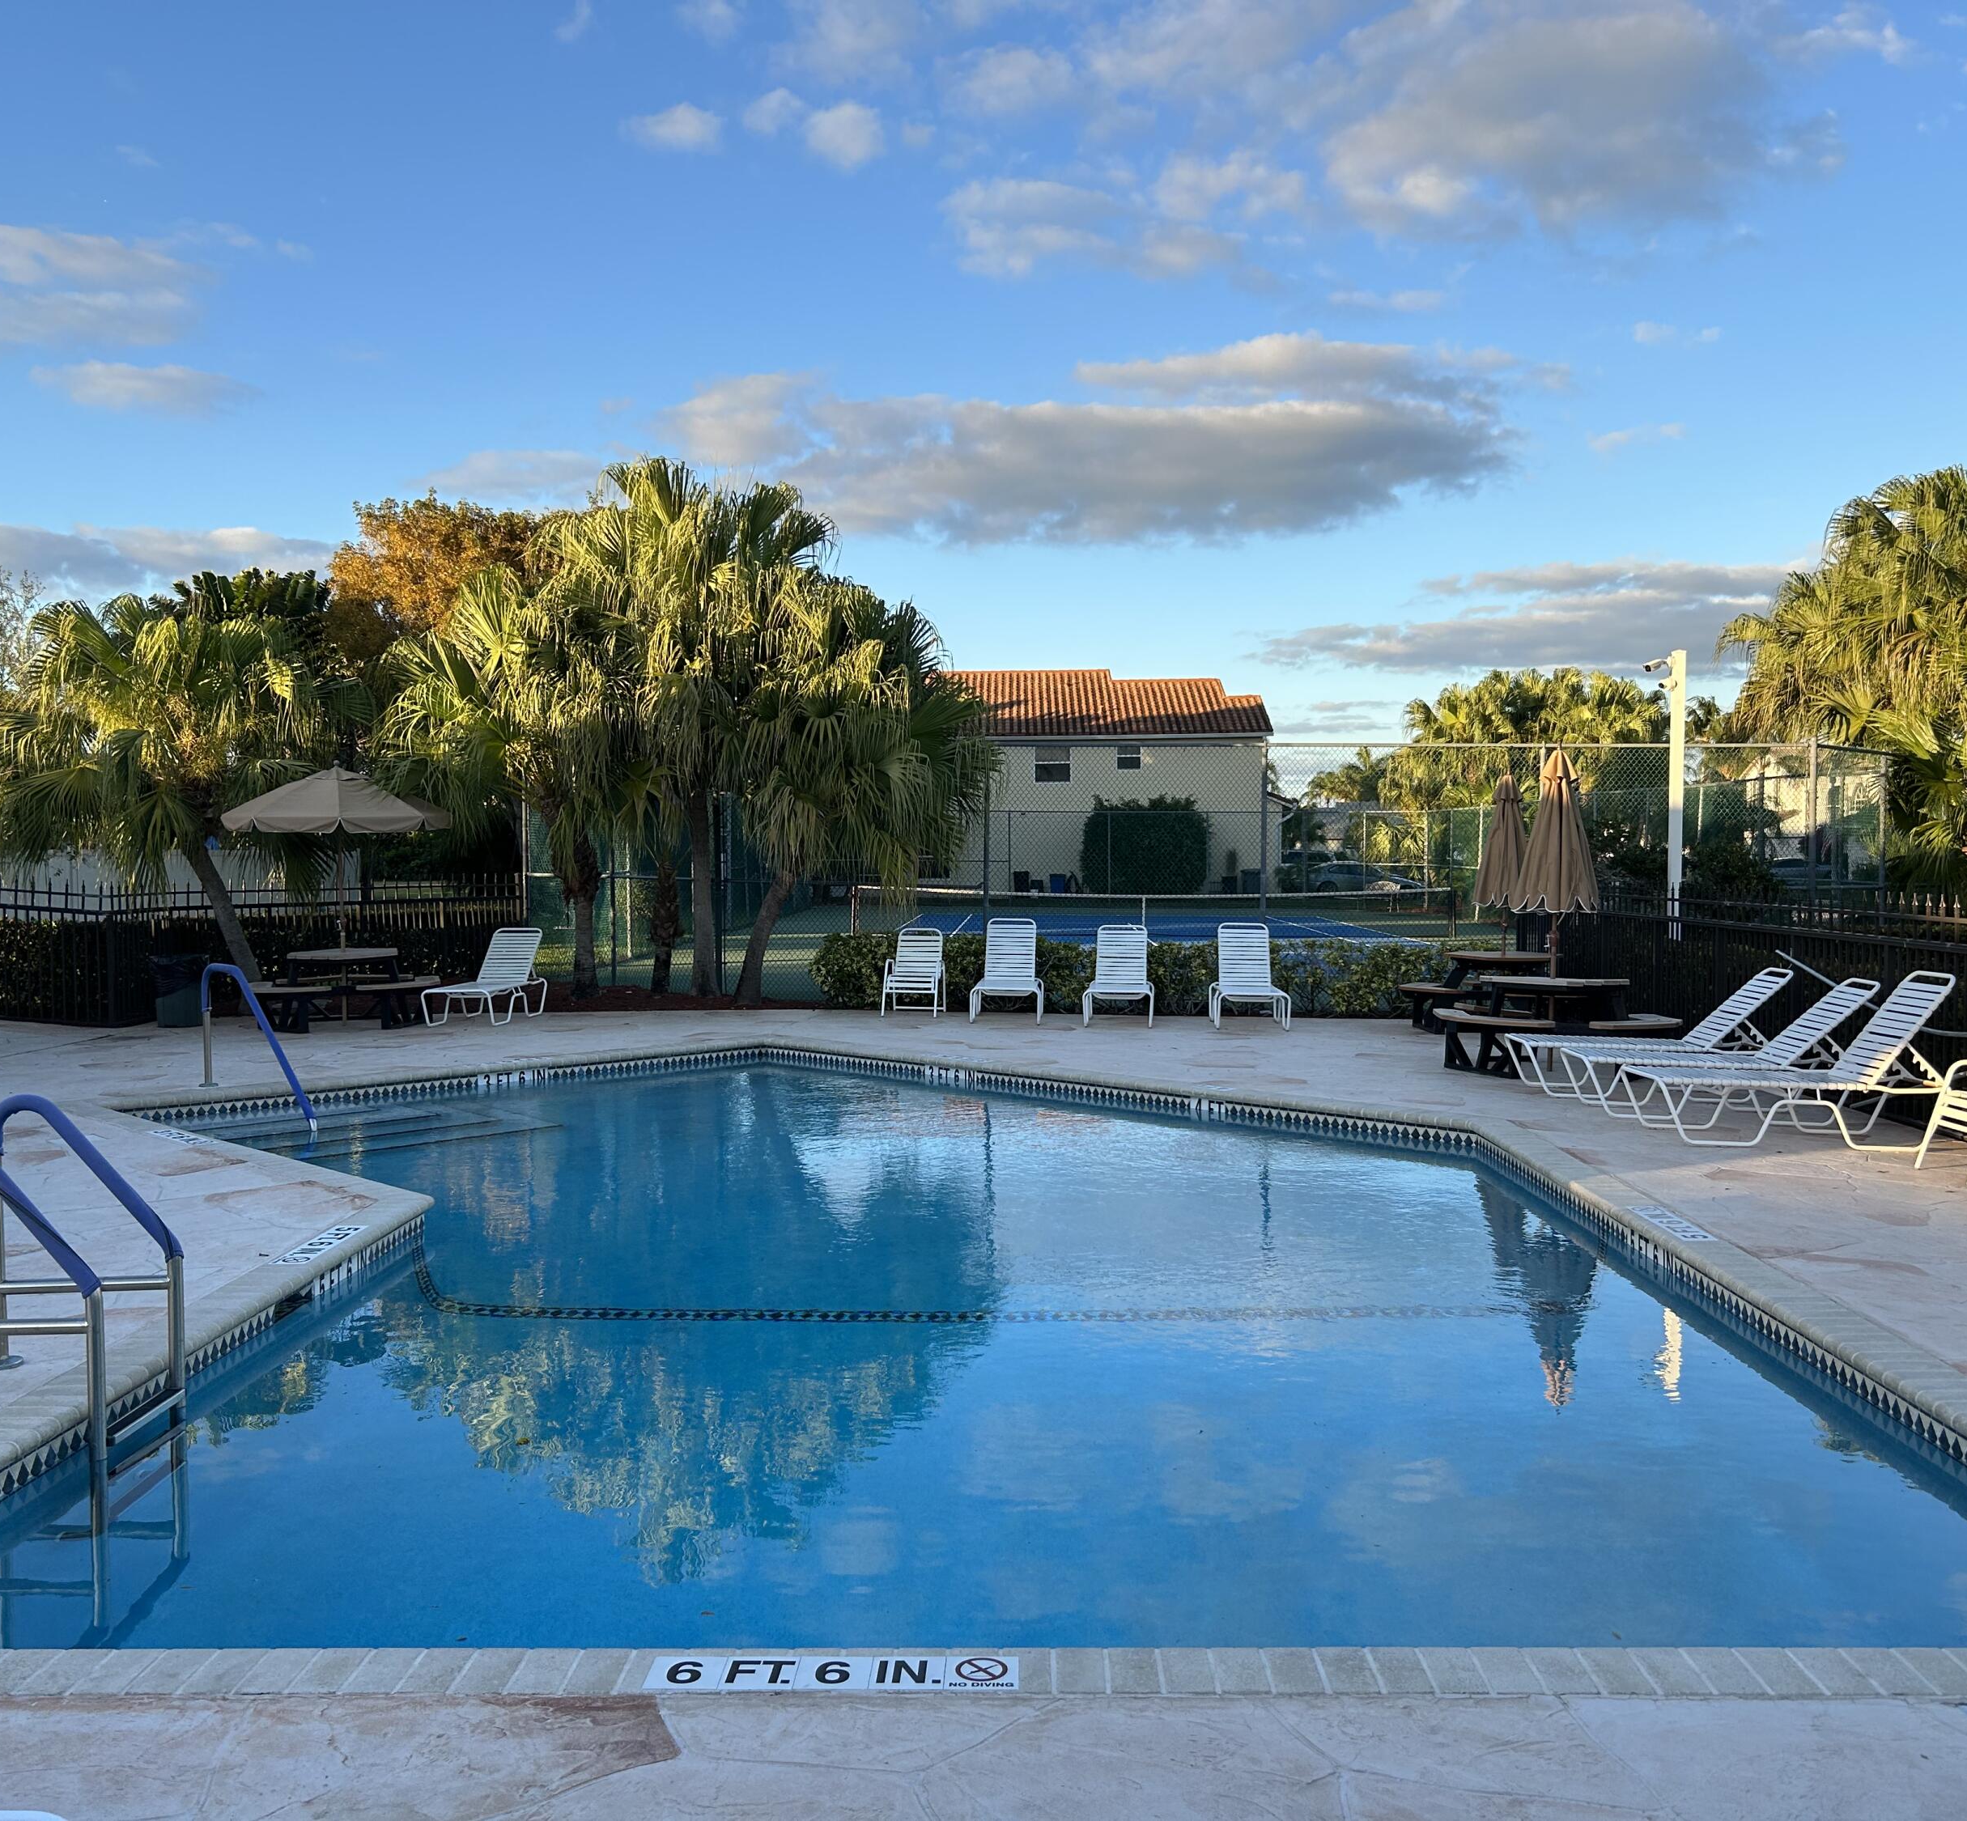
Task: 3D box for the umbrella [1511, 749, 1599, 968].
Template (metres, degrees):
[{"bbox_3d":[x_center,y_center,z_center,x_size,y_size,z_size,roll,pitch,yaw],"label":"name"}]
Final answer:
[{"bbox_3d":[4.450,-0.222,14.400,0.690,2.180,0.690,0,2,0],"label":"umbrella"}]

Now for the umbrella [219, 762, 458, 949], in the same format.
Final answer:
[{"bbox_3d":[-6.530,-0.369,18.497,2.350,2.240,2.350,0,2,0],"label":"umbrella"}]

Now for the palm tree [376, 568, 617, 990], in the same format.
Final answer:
[{"bbox_3d":[-5.550,-1.504,21.266,3.000,5.150,3.100,0,2,0],"label":"palm tree"}]

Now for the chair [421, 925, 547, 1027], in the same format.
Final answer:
[{"bbox_3d":[-5.090,0.666,18.877,0.660,0.950,1.580,0,2,8],"label":"chair"}]

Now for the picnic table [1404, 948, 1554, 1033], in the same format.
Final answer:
[{"bbox_3d":[5.070,0.789,17.880,1.980,0.760,1.980,0,2,16],"label":"picnic table"}]

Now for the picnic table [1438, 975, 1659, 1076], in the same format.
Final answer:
[{"bbox_3d":[4.404,0.860,14.138,1.870,0.750,1.870,-1,2,-20],"label":"picnic table"}]

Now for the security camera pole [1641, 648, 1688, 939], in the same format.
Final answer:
[{"bbox_3d":[6.846,-0.856,18.383,0.470,3.600,0.260,-1,2,-30],"label":"security camera pole"}]

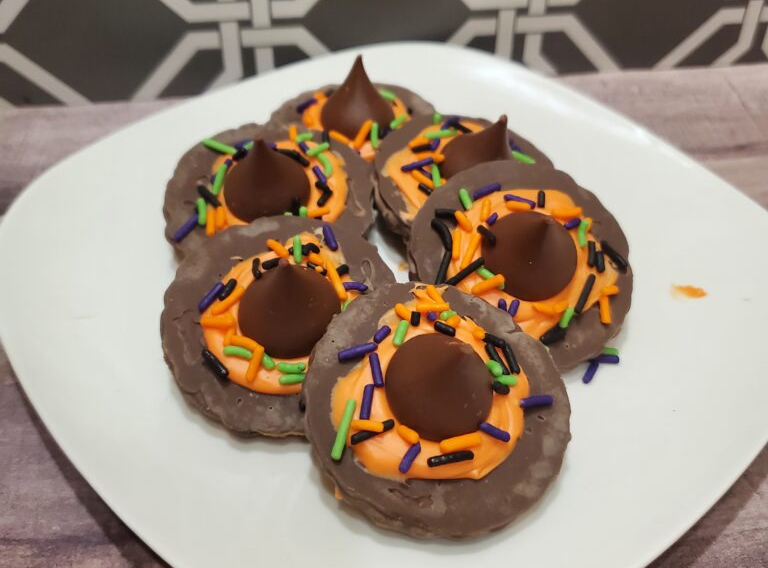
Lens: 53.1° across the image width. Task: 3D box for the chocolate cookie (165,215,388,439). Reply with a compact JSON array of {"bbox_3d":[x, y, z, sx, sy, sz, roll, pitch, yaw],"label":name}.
[{"bbox_3d":[-0.023,0.003,0.175,0.058,0.029,0.058,0,58,-5],"label":"chocolate cookie"}]

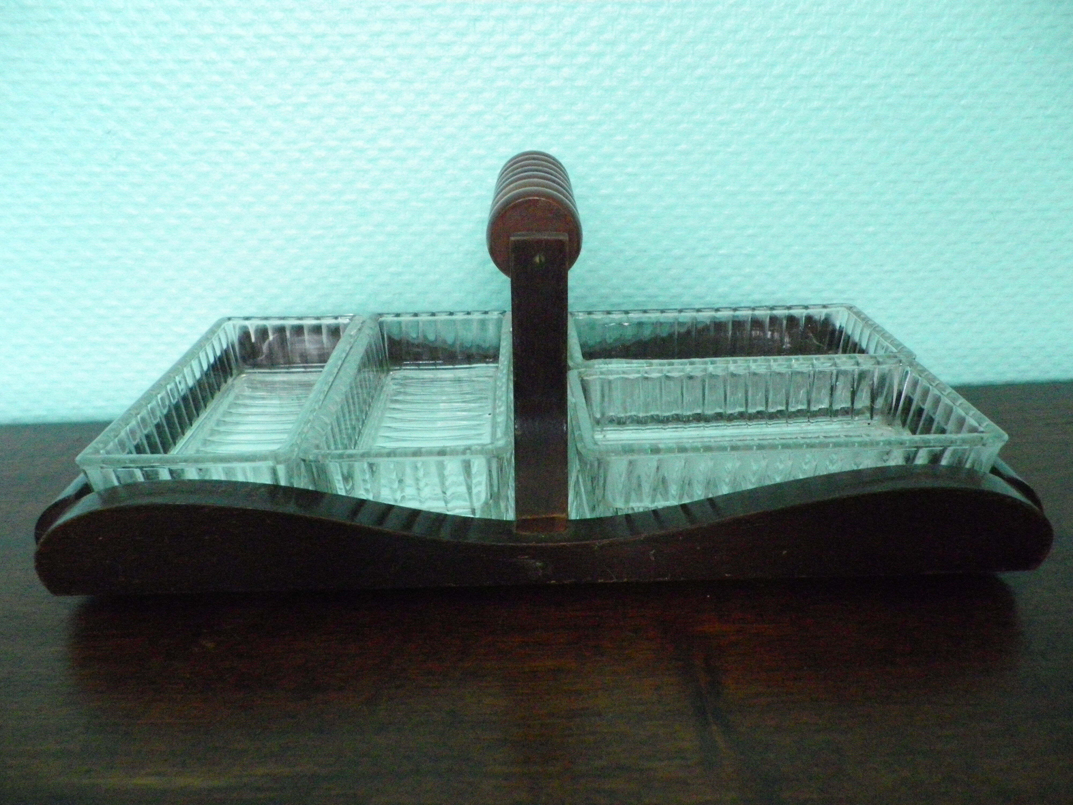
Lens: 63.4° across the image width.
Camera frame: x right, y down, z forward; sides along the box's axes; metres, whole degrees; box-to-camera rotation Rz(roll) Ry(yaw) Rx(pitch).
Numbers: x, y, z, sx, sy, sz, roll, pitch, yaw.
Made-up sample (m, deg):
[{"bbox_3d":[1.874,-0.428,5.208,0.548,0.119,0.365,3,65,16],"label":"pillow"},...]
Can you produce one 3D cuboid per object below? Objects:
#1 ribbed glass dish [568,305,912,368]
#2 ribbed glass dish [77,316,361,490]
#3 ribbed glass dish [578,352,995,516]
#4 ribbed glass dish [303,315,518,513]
[{"bbox_3d":[0.086,-0.019,0.405,0.150,0.028,0.070,-2,25,-3],"label":"ribbed glass dish"},{"bbox_3d":[-0.115,0.001,0.354,0.070,0.028,0.150,0,24,-2],"label":"ribbed glass dish"},{"bbox_3d":[0.086,0.013,0.333,0.150,0.028,0.070,-2,26,-4],"label":"ribbed glass dish"},{"bbox_3d":[-0.045,0.000,0.362,0.070,0.028,0.150,-1,24,-1],"label":"ribbed glass dish"}]

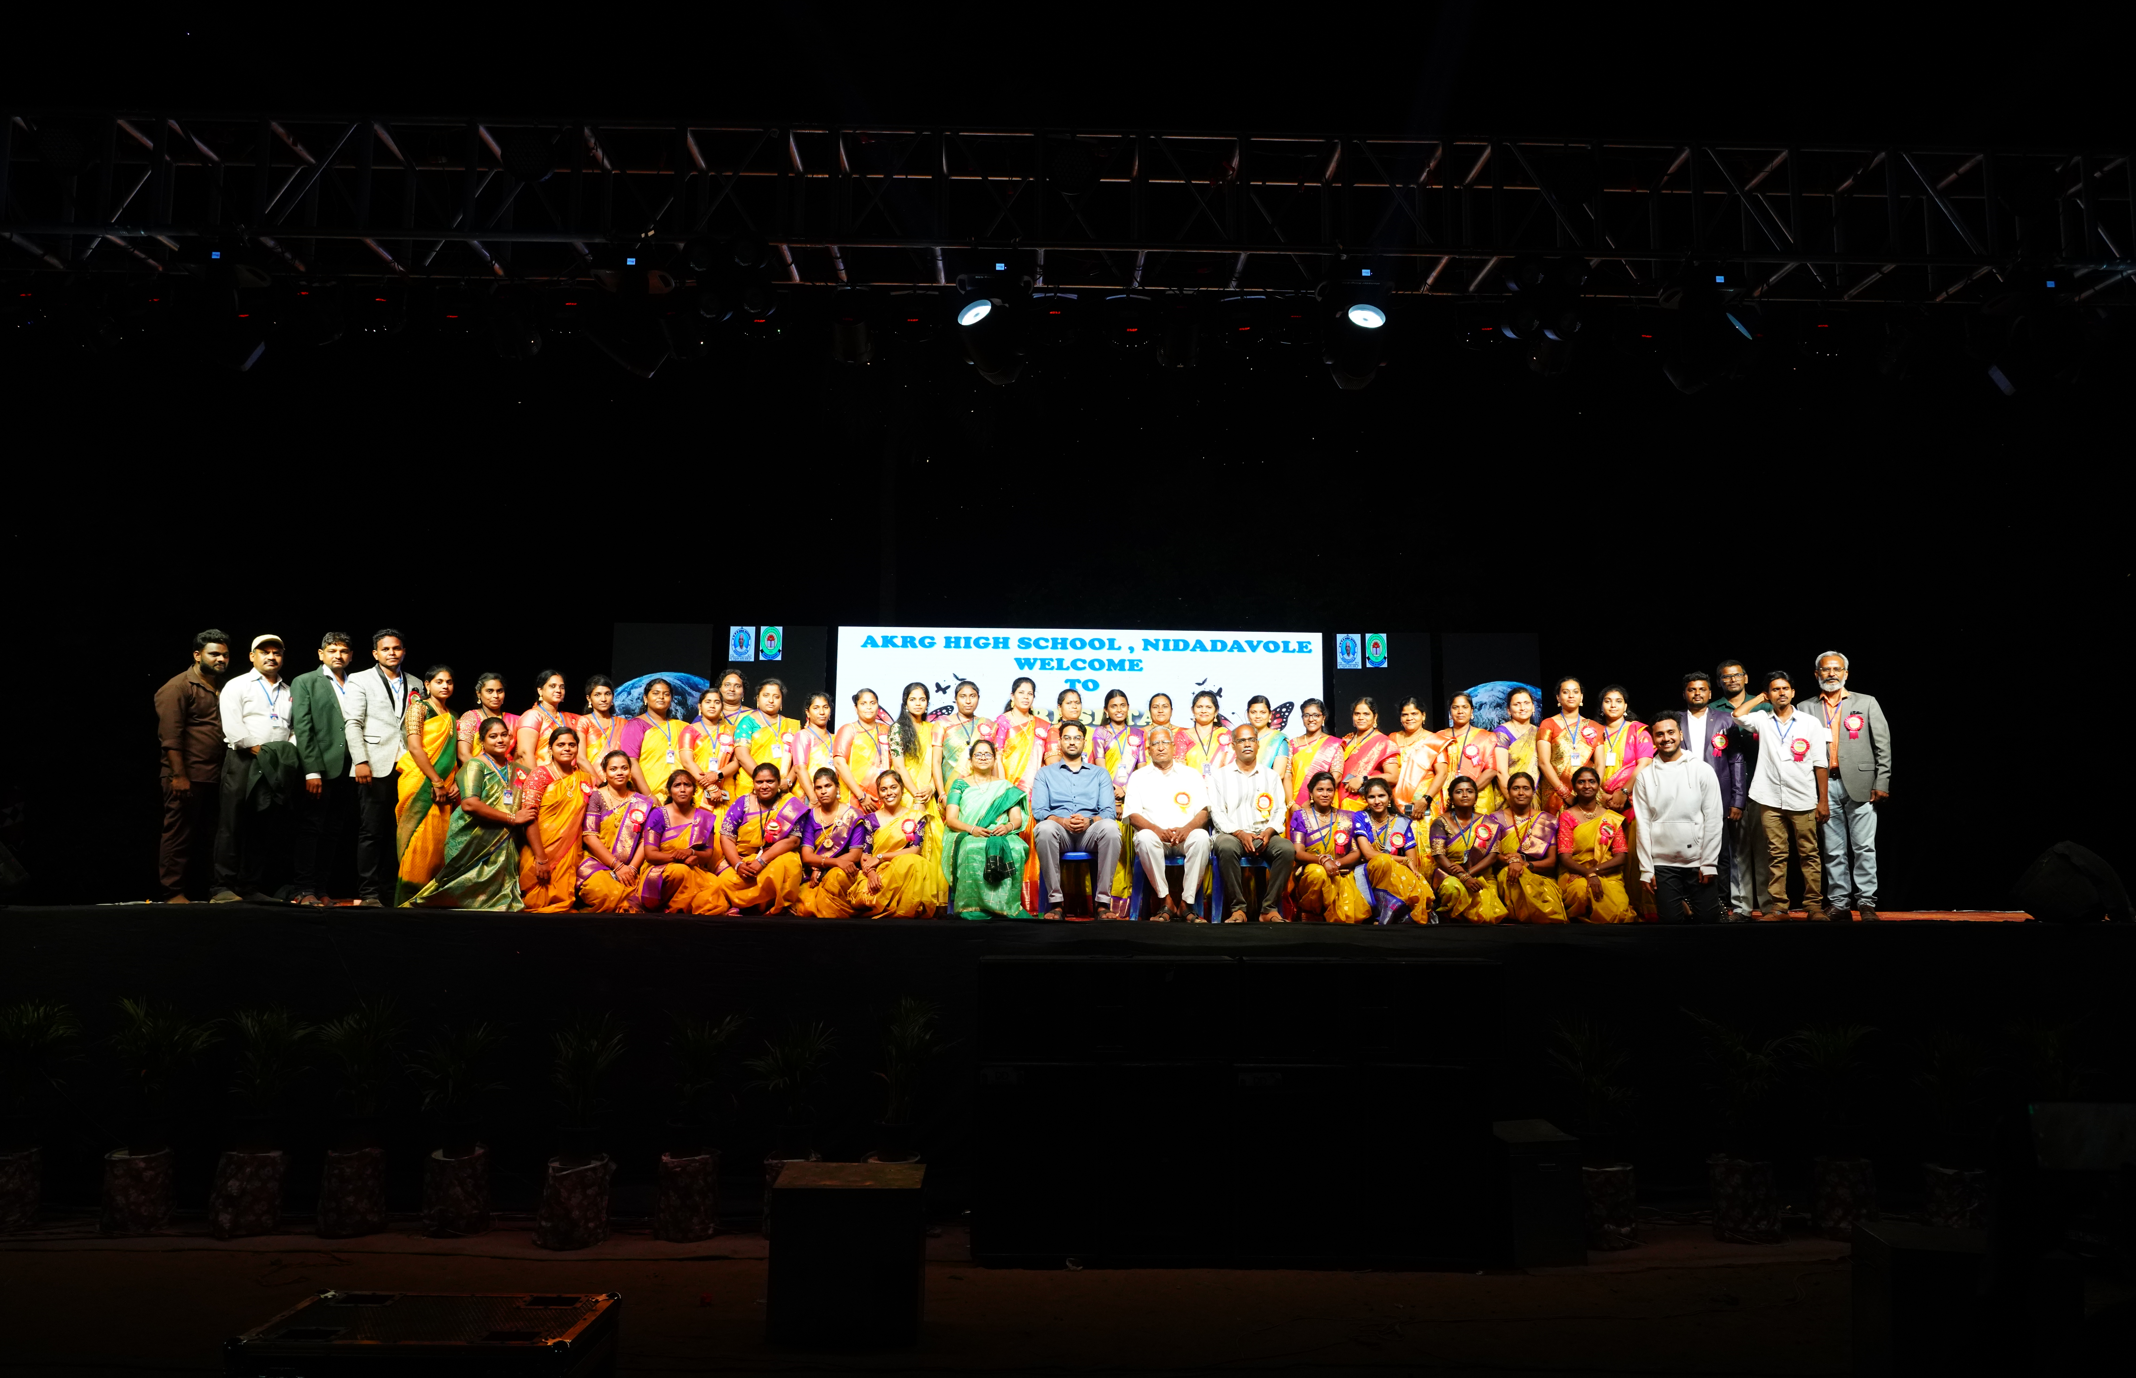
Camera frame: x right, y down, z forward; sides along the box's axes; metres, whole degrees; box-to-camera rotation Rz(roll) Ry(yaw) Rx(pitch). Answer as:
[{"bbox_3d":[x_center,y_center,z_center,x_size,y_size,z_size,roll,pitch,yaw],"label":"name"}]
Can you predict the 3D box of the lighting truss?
[{"bbox_3d":[0.072,-2.300,6.918,10.733,0.598,0.580,0,-5,-1],"label":"lighting truss"}]

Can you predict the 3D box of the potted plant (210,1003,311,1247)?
[{"bbox_3d":[-4.628,2.444,8.136,0.577,1.236,0.577,0,-5,-1],"label":"potted plant"}]

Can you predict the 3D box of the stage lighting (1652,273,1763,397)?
[{"bbox_3d":[2.943,-1.677,6.550,0.420,0.580,0.380,-1,-7,13],"label":"stage lighting"}]

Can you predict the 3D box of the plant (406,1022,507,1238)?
[{"bbox_3d":[-3.549,2.503,8.218,0.575,1.145,0.575,0,-5,-1],"label":"plant"}]

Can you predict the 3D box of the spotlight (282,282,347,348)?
[{"bbox_3d":[-3.601,-1.789,6.800,0.240,0.250,0.200,-2,-34,22],"label":"spotlight"}]

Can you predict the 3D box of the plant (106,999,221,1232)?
[{"bbox_3d":[-5.254,2.431,8.221,0.658,1.269,0.600,0,-5,-1],"label":"plant"}]

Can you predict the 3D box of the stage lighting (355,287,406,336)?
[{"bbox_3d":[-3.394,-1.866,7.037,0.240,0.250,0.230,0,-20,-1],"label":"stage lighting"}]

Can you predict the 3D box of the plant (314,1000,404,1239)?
[{"bbox_3d":[-4.093,2.433,8.181,0.504,1.271,0.504,0,-5,-1],"label":"plant"}]

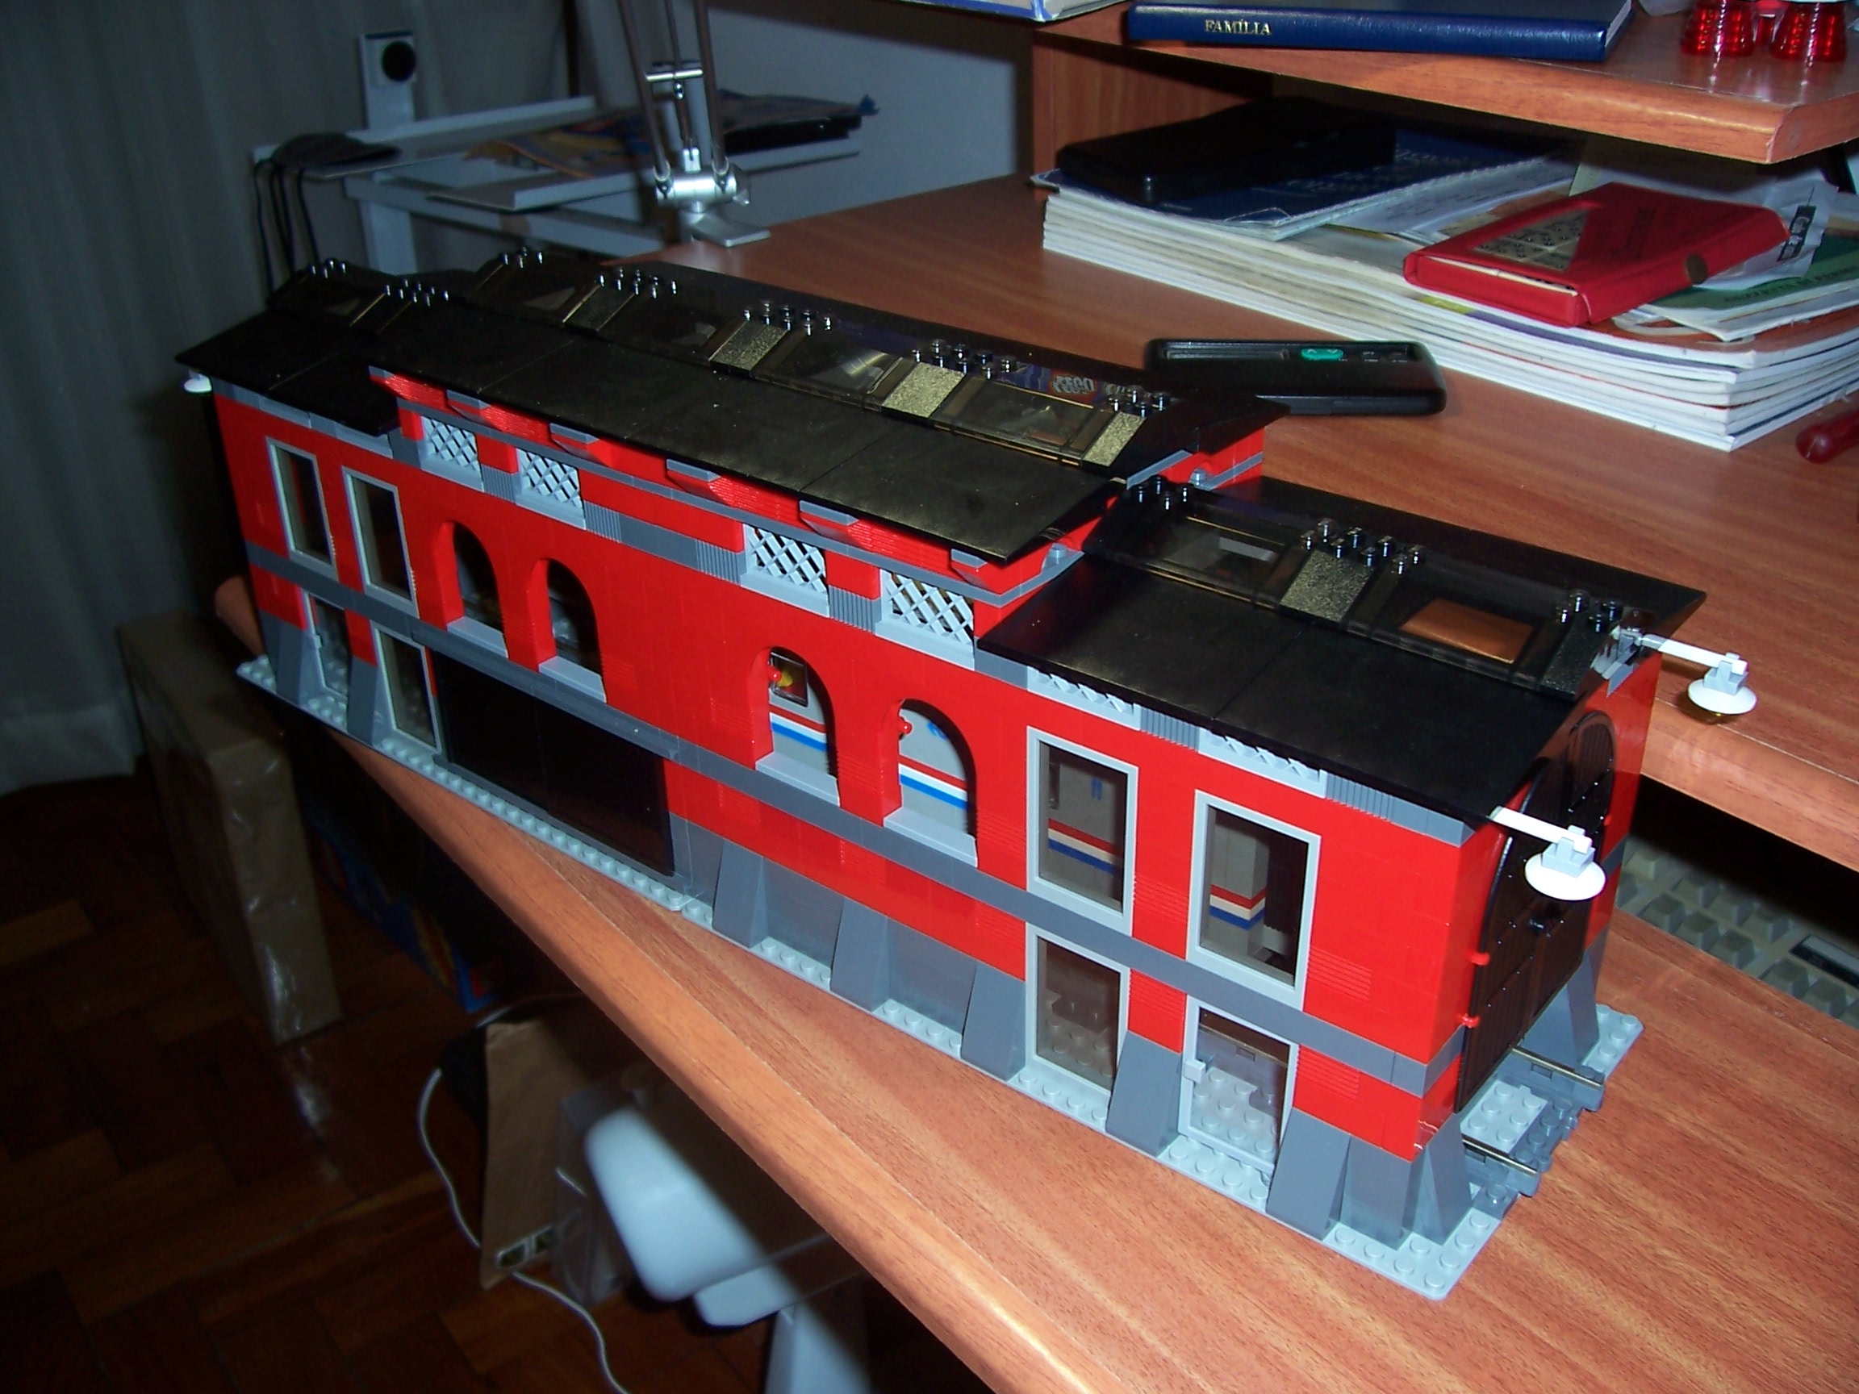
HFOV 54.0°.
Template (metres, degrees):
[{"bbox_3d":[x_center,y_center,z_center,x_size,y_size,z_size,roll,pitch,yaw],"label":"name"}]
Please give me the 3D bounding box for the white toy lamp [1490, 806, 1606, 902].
[{"bbox_3d":[0.125,0.031,0.373,0.028,0.015,0.016,21,35,35],"label":"white toy lamp"}]

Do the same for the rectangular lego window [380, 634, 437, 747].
[{"bbox_3d":[-0.180,-0.004,0.640,0.029,0.043,0.007,21,36,35],"label":"rectangular lego window"}]

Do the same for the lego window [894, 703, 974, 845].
[{"bbox_3d":[0.002,0.019,0.478,0.032,0.043,0.007,21,35,35],"label":"lego window"}]

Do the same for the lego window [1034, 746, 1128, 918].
[{"bbox_3d":[0.039,0.031,0.450,0.029,0.043,0.007,21,36,35],"label":"lego window"}]

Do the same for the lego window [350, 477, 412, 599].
[{"bbox_3d":[-0.181,-0.054,0.613,0.029,0.043,0.007,21,36,35],"label":"lego window"}]

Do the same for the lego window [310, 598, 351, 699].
[{"bbox_3d":[-0.217,-0.015,0.668,0.030,0.046,0.006,21,35,35],"label":"lego window"}]

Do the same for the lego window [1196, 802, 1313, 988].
[{"bbox_3d":[0.076,0.046,0.422,0.029,0.043,0.007,21,36,35],"label":"lego window"}]

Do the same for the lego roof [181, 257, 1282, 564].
[{"bbox_3d":[-0.086,-0.107,0.569,0.376,0.045,0.128,21,35,35],"label":"lego roof"}]

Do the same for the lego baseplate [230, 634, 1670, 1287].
[{"bbox_3d":[-0.037,0.041,0.605,0.512,0.004,0.128,21,36,35],"label":"lego baseplate"}]

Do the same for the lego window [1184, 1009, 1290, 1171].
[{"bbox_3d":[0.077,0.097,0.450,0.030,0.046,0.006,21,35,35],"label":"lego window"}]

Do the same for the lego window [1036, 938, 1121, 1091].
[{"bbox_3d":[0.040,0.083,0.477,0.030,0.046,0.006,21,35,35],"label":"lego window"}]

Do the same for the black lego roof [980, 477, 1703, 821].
[{"bbox_3d":[0.103,-0.026,0.436,0.128,0.024,0.128,21,35,35],"label":"black lego roof"}]

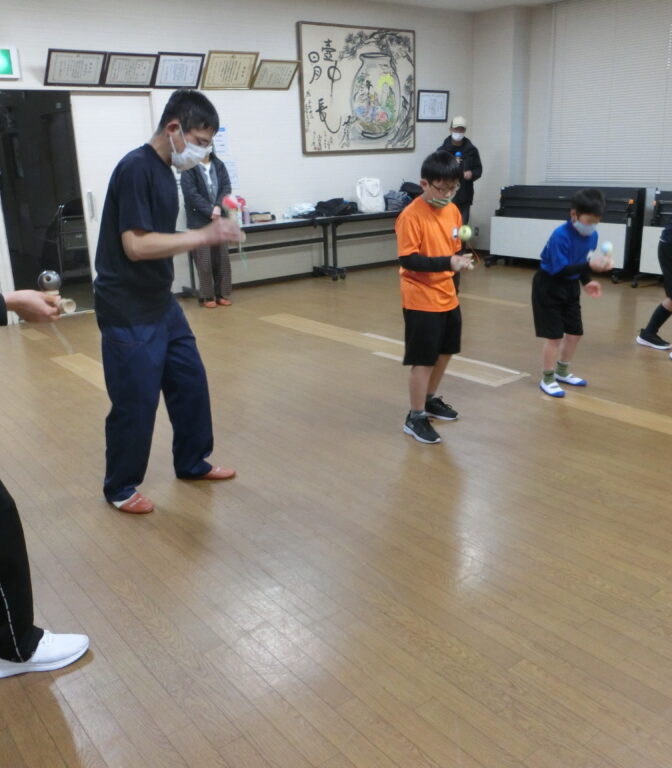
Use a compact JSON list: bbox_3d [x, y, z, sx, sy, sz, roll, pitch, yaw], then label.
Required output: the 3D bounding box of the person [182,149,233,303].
[{"bbox_3d":[-1.208,-1.548,7.064,0.290,1.590,0.450,13,23,41],"label":"person"}]

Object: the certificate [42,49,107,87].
[{"bbox_3d":[-2.329,-2.822,6.630,0.521,0.351,0.030,-15,62,-37],"label":"certificate"}]

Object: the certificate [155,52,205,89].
[{"bbox_3d":[-1.537,-3.061,7.245,0.503,0.361,0.030,-15,57,-37],"label":"certificate"}]

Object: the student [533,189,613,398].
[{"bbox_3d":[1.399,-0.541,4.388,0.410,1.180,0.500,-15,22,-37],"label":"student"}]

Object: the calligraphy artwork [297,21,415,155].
[{"bbox_3d":[0.279,-3.398,8.593,1.690,1.350,0.050,-15,22,-35],"label":"calligraphy artwork"}]

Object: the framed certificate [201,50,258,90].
[{"bbox_3d":[-1.078,-3.209,7.589,0.591,0.398,0.030,-15,53,-37],"label":"framed certificate"}]

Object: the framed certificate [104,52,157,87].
[{"bbox_3d":[-1.898,-2.905,6.843,0.471,0.335,0.030,-15,60,-35],"label":"framed certificate"}]

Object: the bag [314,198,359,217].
[{"bbox_3d":[0.012,-2.046,8.672,0.564,0.200,0.300,-15,22,-37],"label":"bag"}]

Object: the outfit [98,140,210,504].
[{"bbox_3d":[-0.758,-0.231,3.011,0.430,1.420,0.460,-3,17,-3],"label":"outfit"}]

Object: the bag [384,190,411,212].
[{"bbox_3d":[0.718,-2.210,8.836,0.320,0.240,0.210,-15,21,-35],"label":"bag"}]

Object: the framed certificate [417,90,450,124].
[{"bbox_3d":[1.213,-3.482,9.284,0.520,0.365,0.030,-15,27,-35],"label":"framed certificate"}]

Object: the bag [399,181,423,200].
[{"bbox_3d":[0.930,-2.349,9.137,0.340,0.290,0.230,-15,21,-35],"label":"bag"}]

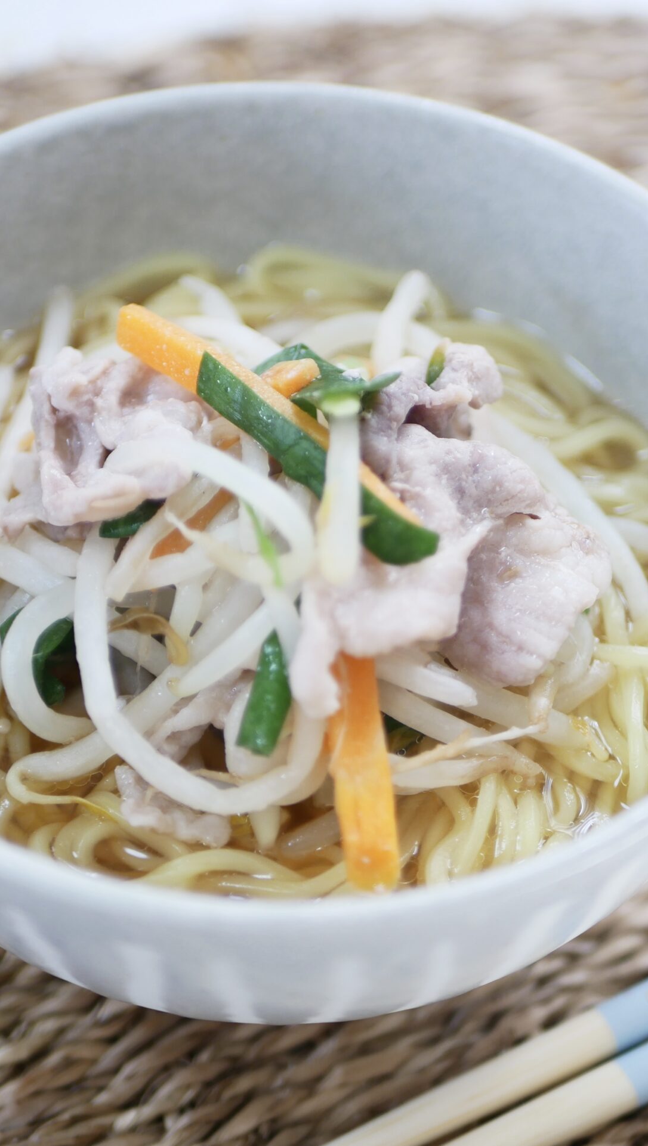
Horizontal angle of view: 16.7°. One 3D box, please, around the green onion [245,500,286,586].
[{"bbox_3d":[-0.008,-0.004,0.285,0.003,0.002,0.012,-18,75,-17],"label":"green onion"}]

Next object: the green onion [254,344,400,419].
[{"bbox_3d":[0.001,-0.026,0.304,0.019,0.006,0.009,4,50,0],"label":"green onion"}]

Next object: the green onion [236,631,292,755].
[{"bbox_3d":[-0.008,0.016,0.300,0.005,0.004,0.017,9,90,4],"label":"green onion"}]

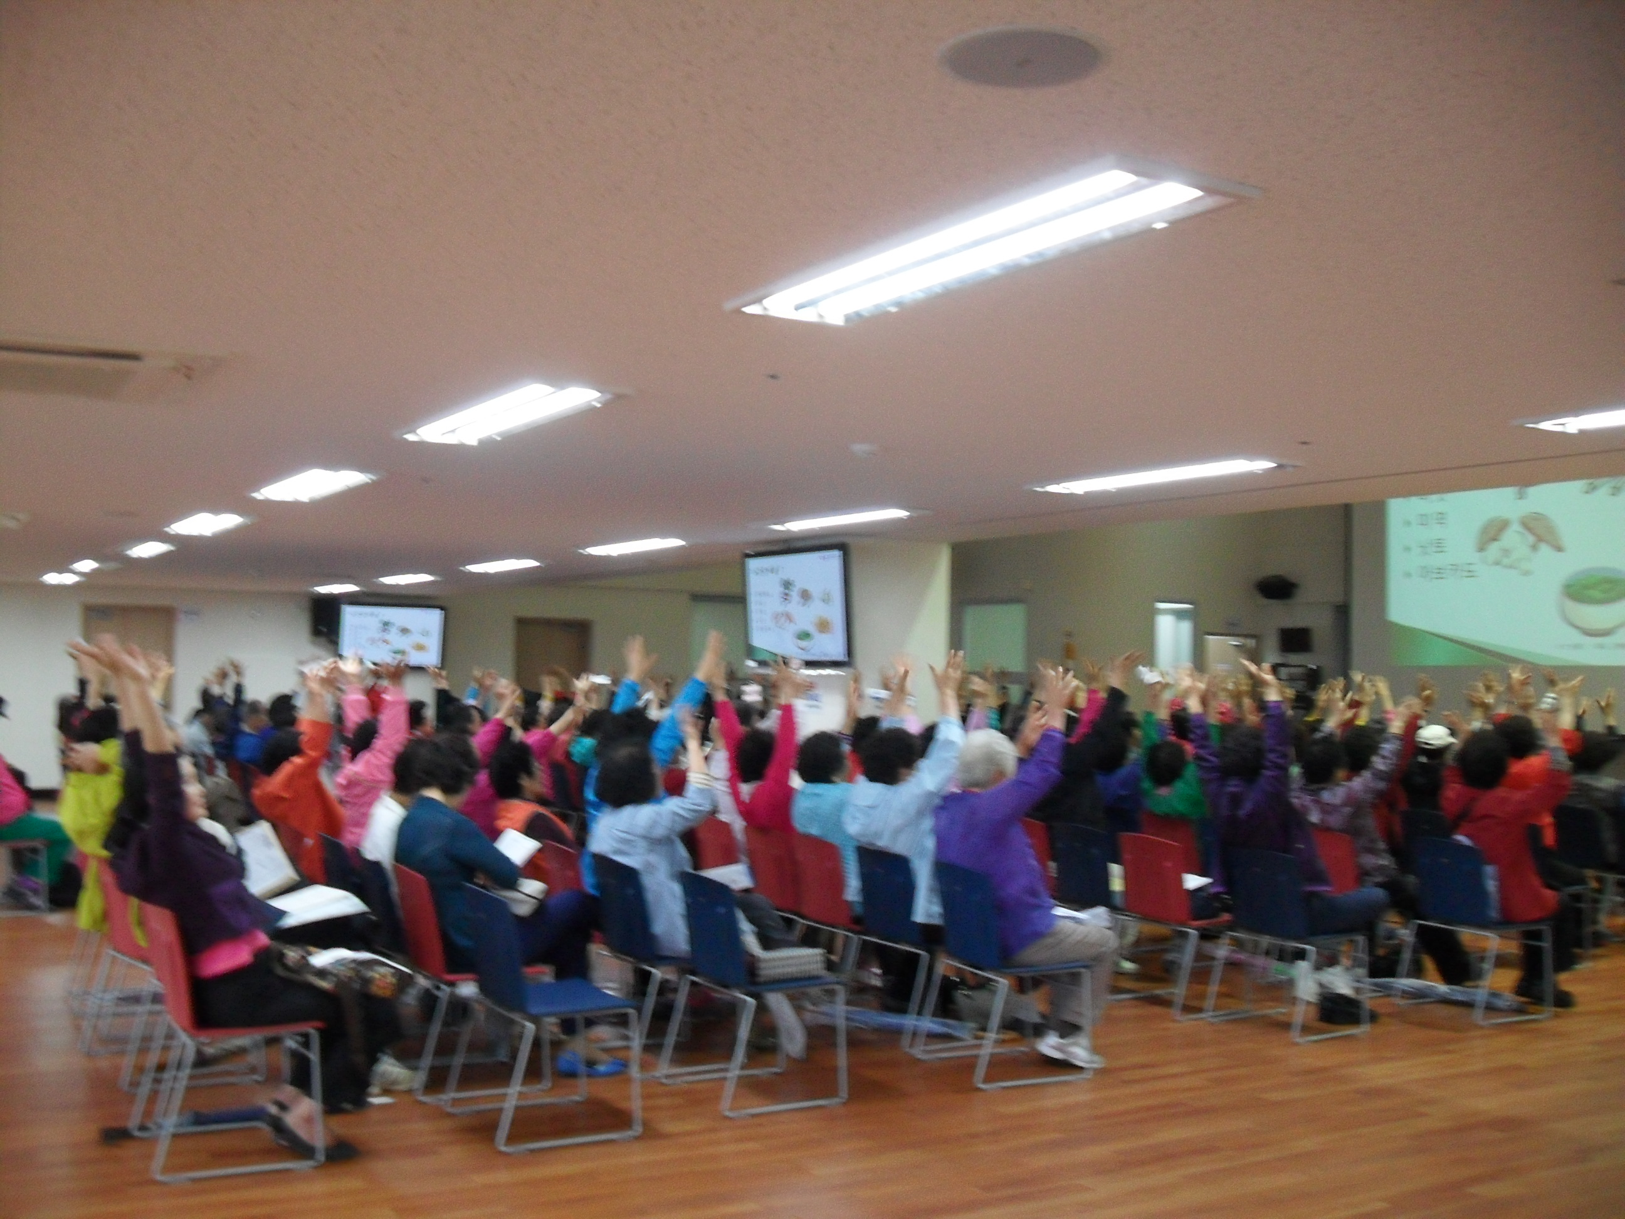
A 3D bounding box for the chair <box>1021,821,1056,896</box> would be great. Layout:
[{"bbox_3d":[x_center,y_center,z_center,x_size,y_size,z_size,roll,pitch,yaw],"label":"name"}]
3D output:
[{"bbox_3d":[1.307,1.559,8.997,0.535,0.800,0.535,3,-3,-30],"label":"chair"}]

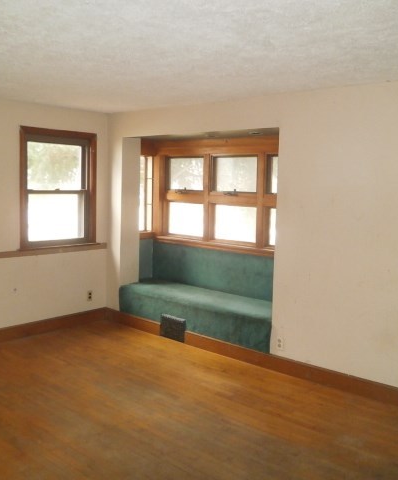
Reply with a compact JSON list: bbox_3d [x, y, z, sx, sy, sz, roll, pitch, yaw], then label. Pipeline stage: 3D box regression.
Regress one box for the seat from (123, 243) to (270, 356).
[{"bbox_3d":[0.065,0.530,5.103,2.100,0.790,0.659,6,8,40],"label":"seat"}]

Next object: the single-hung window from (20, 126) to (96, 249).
[{"bbox_3d":[-1.486,-0.543,5.135,0.116,1.224,0.931,6,8,40],"label":"single-hung window"}]

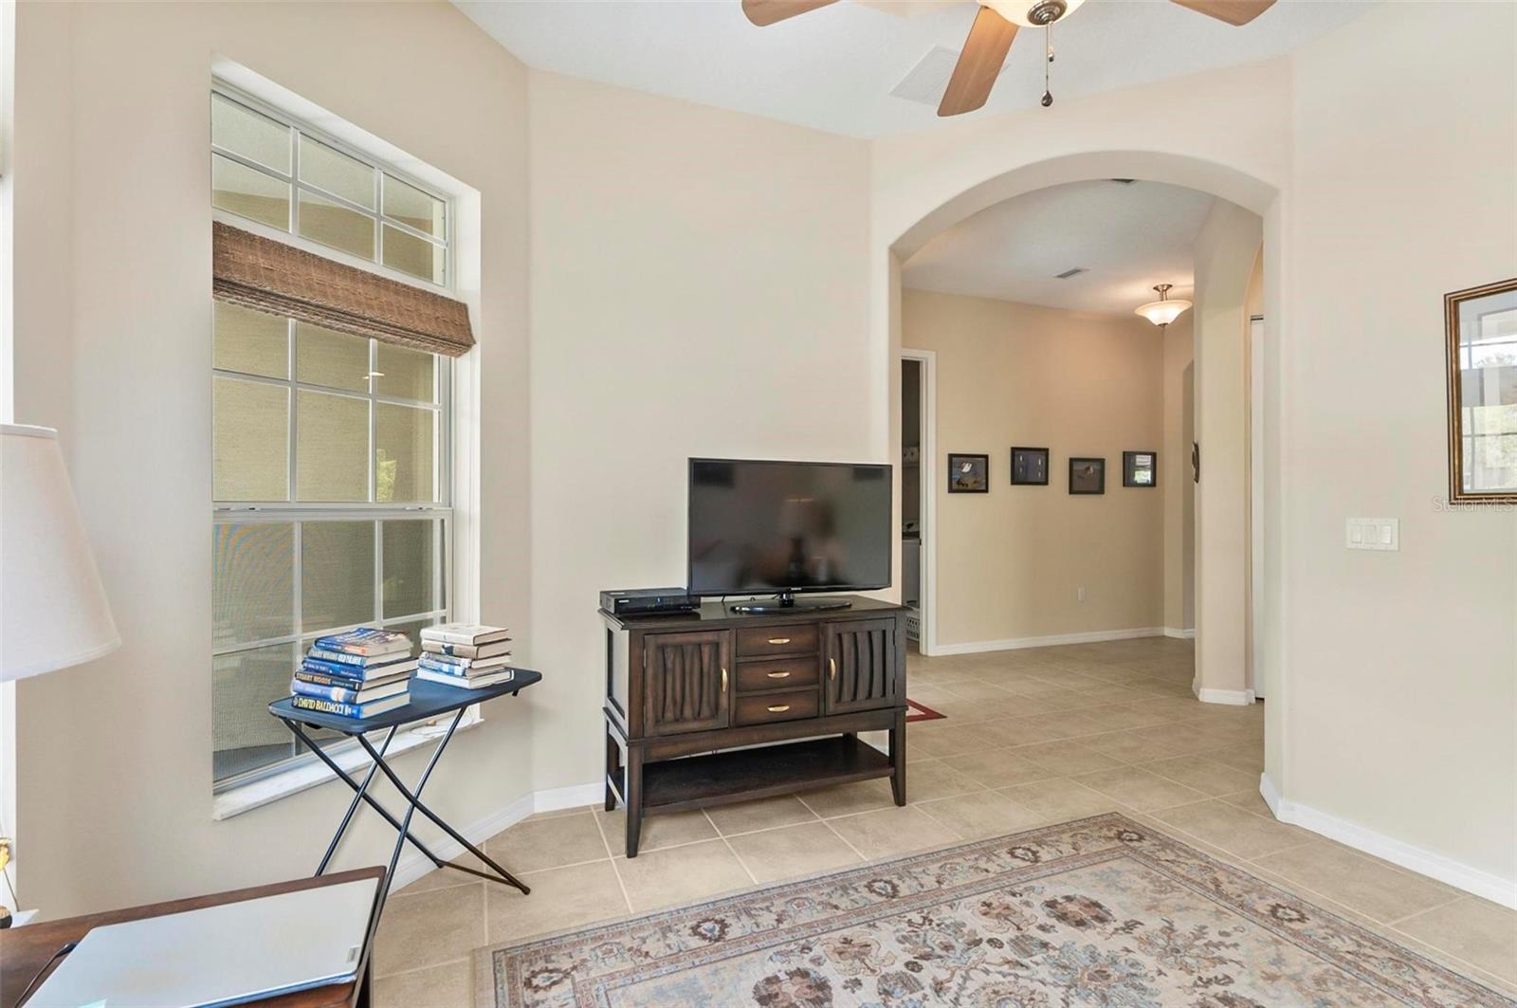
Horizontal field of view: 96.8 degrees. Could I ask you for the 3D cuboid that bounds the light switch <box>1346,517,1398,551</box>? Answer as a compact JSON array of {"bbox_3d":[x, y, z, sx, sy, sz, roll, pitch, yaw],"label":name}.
[{"bbox_3d":[2.243,0.112,2.462,0.012,0.113,0.160,0,-1,-20],"label":"light switch"}]

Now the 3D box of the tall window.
[{"bbox_3d":[-1.439,-0.194,2.308,0.070,2.050,0.910,-1,-1,25],"label":"tall window"}]

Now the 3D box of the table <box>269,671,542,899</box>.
[{"bbox_3d":[-1.046,0.909,2.018,0.430,0.695,0.660,-1,-1,25],"label":"table"}]

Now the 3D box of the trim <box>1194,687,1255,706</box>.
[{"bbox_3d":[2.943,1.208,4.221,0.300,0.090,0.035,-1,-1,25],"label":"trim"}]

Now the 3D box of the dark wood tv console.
[{"bbox_3d":[-0.001,0.849,2.801,1.175,0.825,0.470,0,-1,-20],"label":"dark wood tv console"}]

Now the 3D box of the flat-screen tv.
[{"bbox_3d":[0.159,0.129,2.869,0.940,0.615,0.200,0,-1,-20],"label":"flat-screen tv"}]

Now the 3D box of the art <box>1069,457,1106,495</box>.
[{"bbox_3d":[2.983,-0.249,6.108,0.410,0.325,0.025,0,-1,-20],"label":"art"}]

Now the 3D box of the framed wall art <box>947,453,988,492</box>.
[{"bbox_3d":[1.770,-0.256,5.660,0.410,0.325,0.025,0,-1,-20],"label":"framed wall art"}]

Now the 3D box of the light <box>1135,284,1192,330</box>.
[{"bbox_3d":[3.280,-1.592,5.450,0.400,0.350,0.400,0,-1,-20],"label":"light"}]

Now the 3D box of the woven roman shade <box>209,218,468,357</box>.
[{"bbox_3d":[-1.349,-0.690,2.277,0.090,0.220,0.910,-1,-1,25],"label":"woven roman shade"}]

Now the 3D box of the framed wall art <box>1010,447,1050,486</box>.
[{"bbox_3d":[2.377,-0.328,5.885,0.410,0.325,0.025,0,-1,-20],"label":"framed wall art"}]

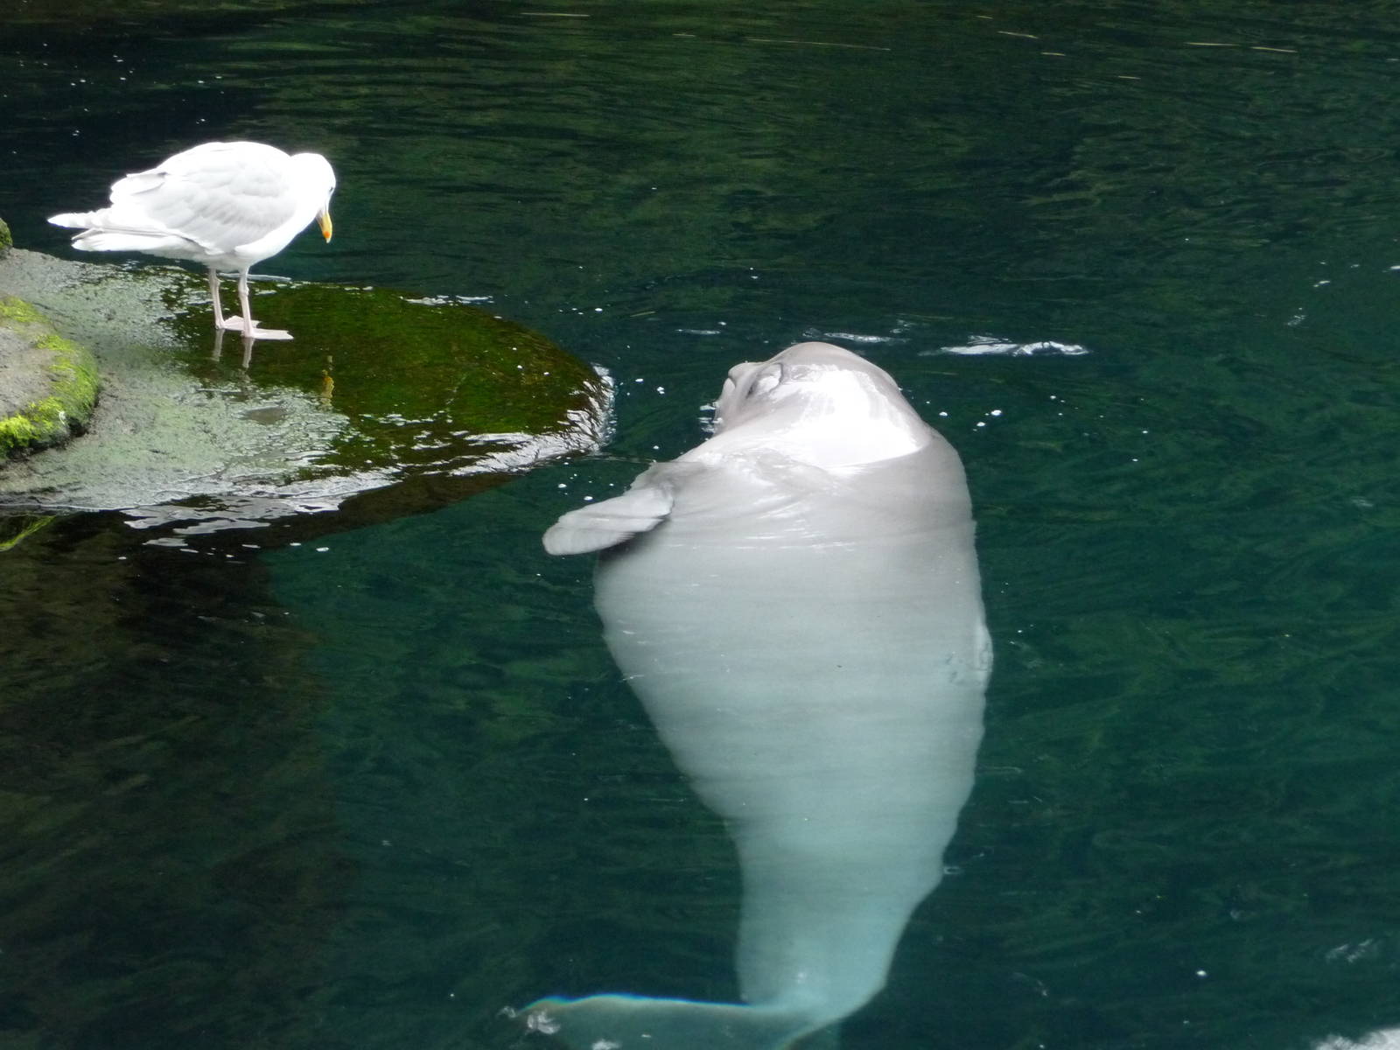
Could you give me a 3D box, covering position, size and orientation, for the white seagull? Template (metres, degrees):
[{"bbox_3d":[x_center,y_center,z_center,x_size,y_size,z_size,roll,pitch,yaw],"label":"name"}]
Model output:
[{"bbox_3d":[-0.759,-0.415,7.750,0.495,0.305,0.170,-16,29,-35],"label":"white seagull"}]

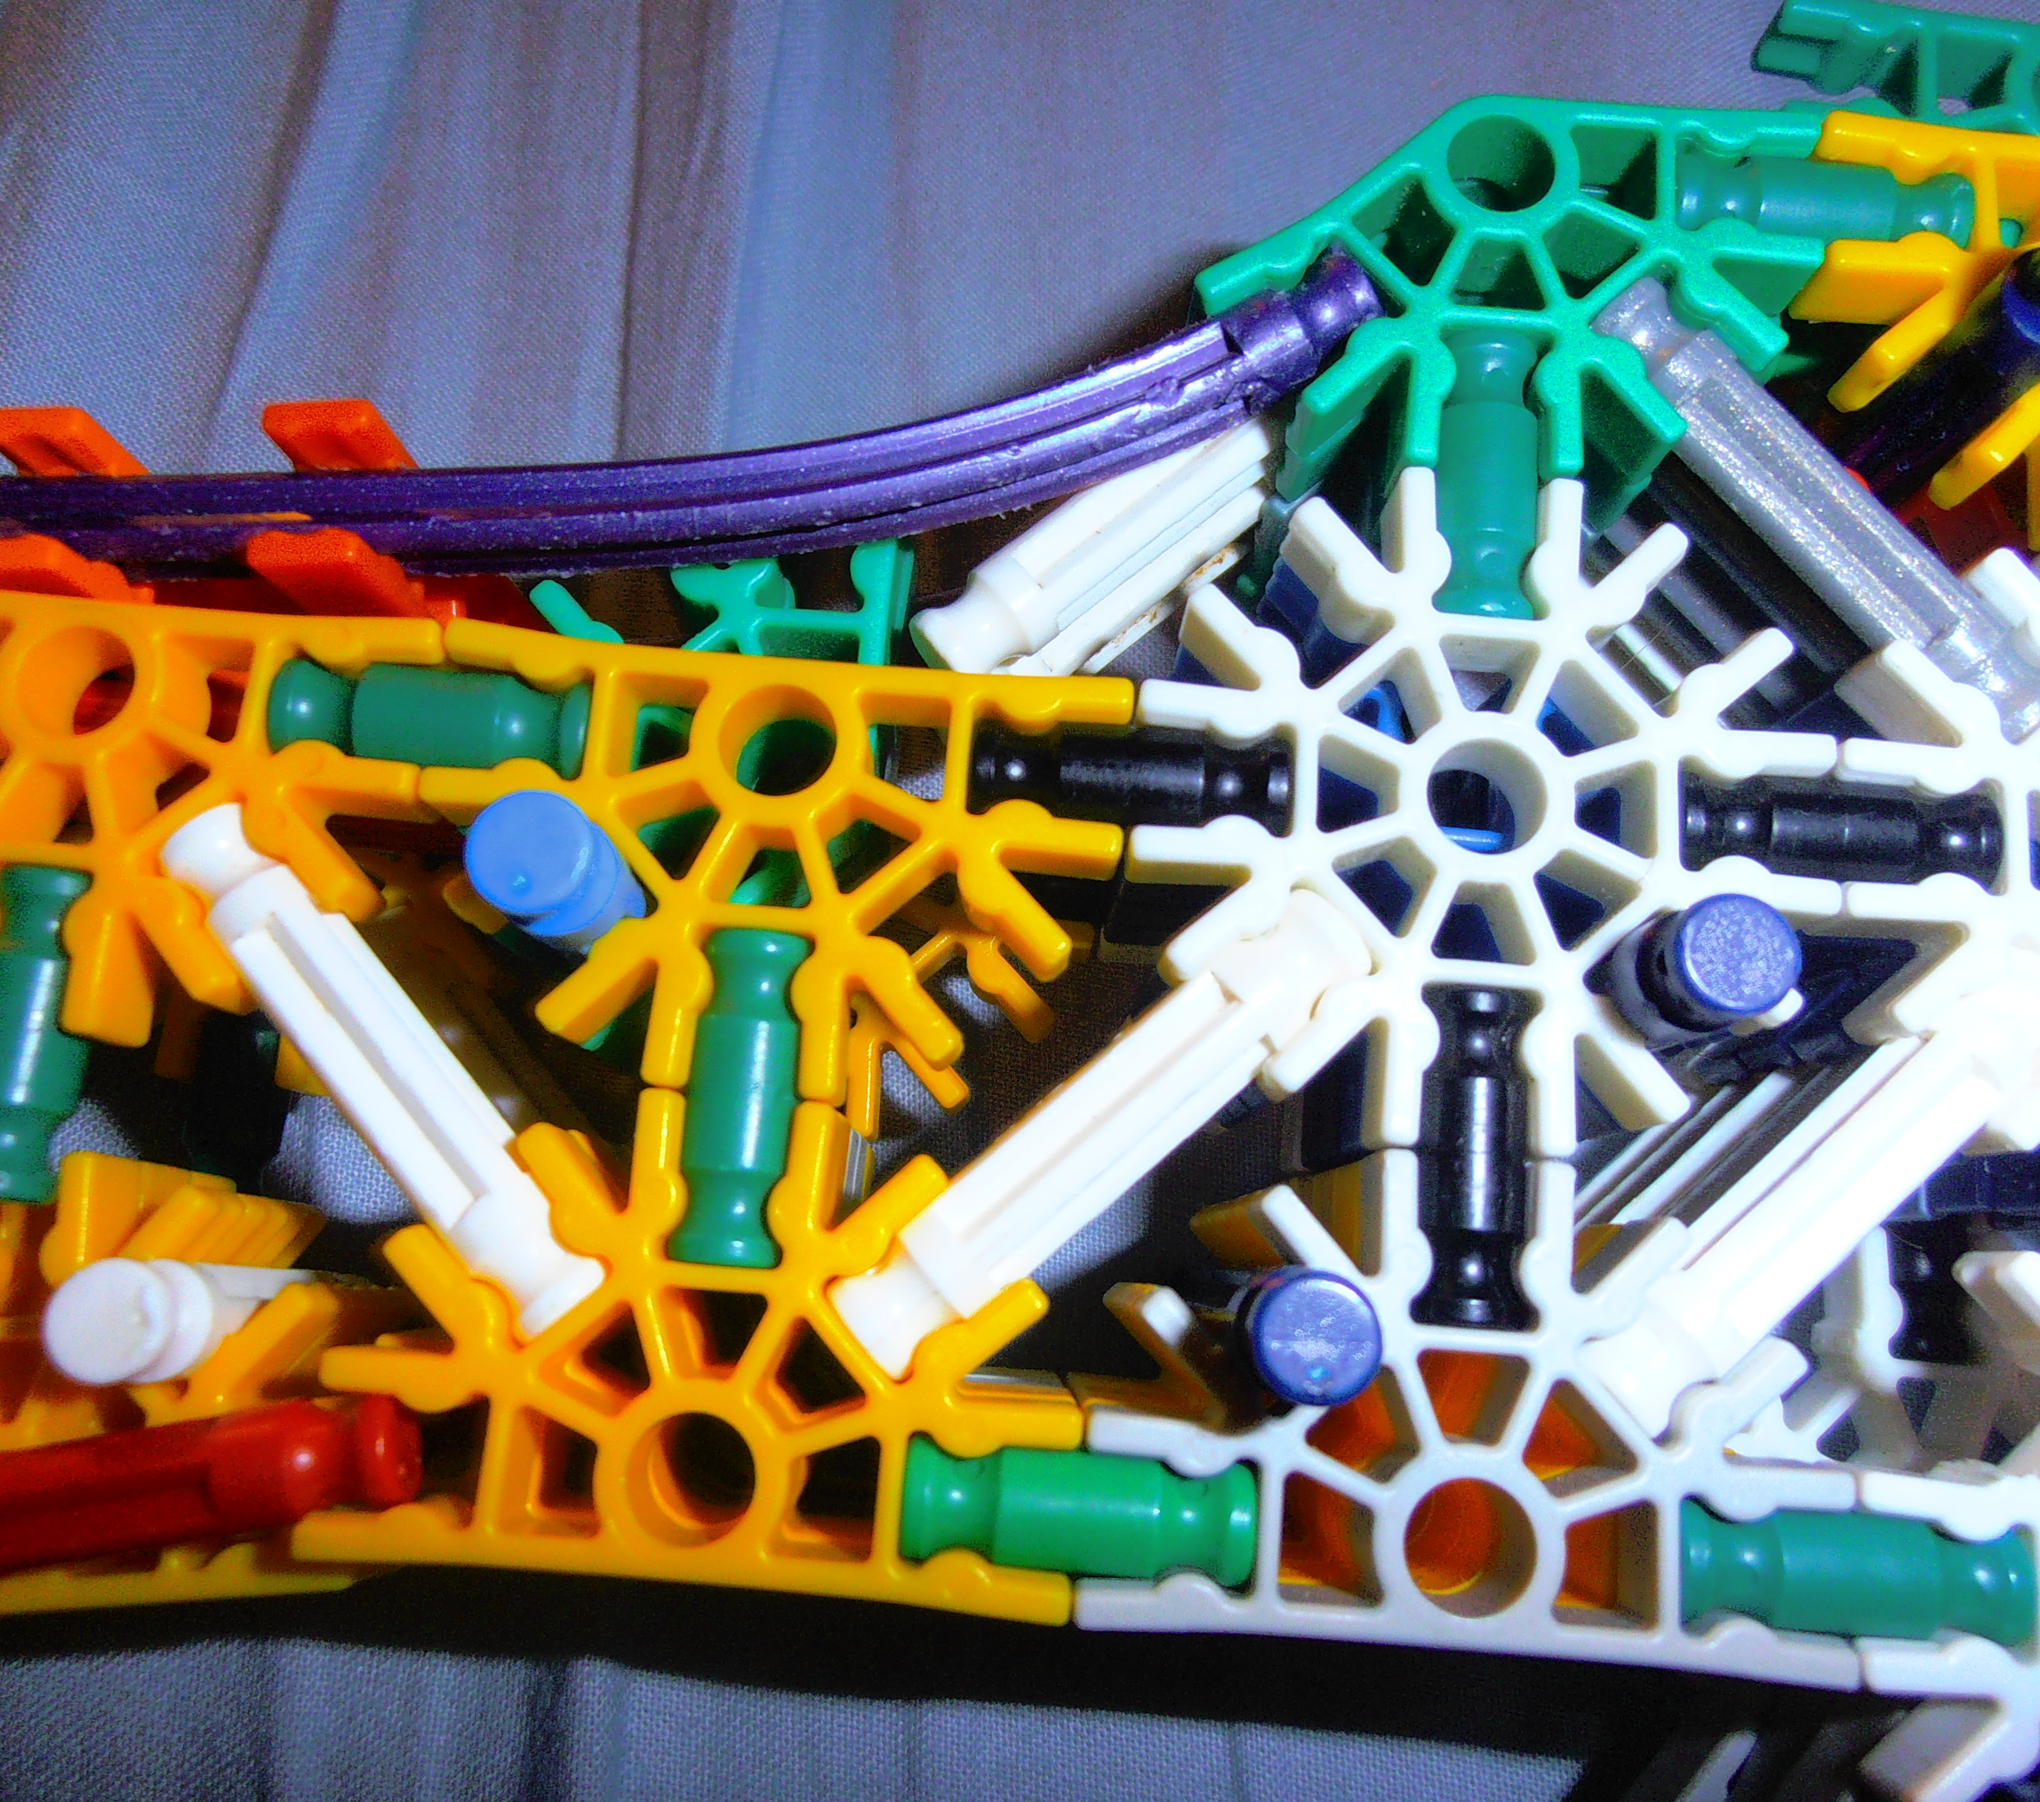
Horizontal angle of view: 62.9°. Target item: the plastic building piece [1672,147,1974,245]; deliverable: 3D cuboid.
[{"bbox_3d":[0.046,-0.040,0.098,0.017,0.006,0.006,5,78,1],"label":"plastic building piece"}]

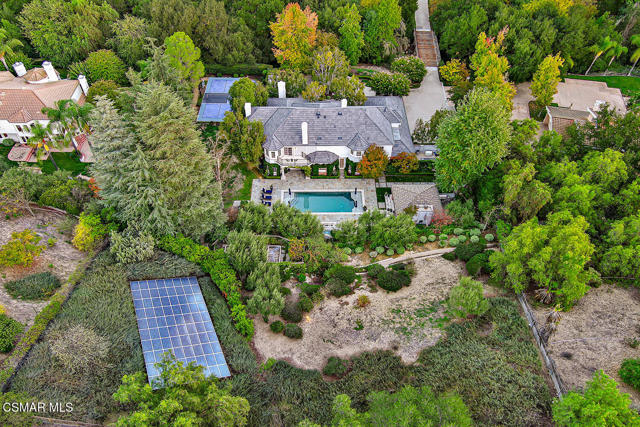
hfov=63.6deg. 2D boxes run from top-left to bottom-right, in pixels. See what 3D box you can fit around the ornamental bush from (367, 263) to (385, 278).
[{"bbox_3d":[8.084,8.296,75.120,2.600,1.800,2.500,0,46,0],"label":"ornamental bush"}]

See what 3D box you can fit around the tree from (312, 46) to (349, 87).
[{"bbox_3d":[2.228,-29.128,105.648,7.530,9.720,7.530,1,47,0],"label":"tree"}]

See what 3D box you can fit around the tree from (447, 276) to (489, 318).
[{"bbox_3d":[19.479,11.328,68.439,5.400,5.800,5.400,0,46,0],"label":"tree"}]

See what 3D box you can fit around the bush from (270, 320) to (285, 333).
[{"bbox_3d":[-5.095,13.547,61.813,1.650,1.250,1.600,0,46,0],"label":"bush"}]

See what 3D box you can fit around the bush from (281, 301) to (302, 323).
[{"bbox_3d":[-3.530,12.392,65.230,2.700,2.040,2.700,1,47,0],"label":"bush"}]

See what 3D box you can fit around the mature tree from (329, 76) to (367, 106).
[{"bbox_3d":[5.690,-23.613,102.563,7.430,6.870,6.690,1,47,0],"label":"mature tree"}]

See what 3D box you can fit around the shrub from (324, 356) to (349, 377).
[{"bbox_3d":[1.800,17.600,59.500,2.900,1.600,2.500,0,46,0],"label":"shrub"}]

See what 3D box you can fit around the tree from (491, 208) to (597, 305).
[{"bbox_3d":[28.200,6.000,66.000,12.600,10.500,12.200,0,46,0],"label":"tree"}]

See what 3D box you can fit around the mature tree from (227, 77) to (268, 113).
[{"bbox_3d":[-13.664,-21.695,99.356,7.600,9.200,7.300,0,46,0],"label":"mature tree"}]

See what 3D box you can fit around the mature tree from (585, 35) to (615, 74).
[{"bbox_3d":[59.776,-33.715,109.990,5.000,8.600,5.000,0,46,0],"label":"mature tree"}]

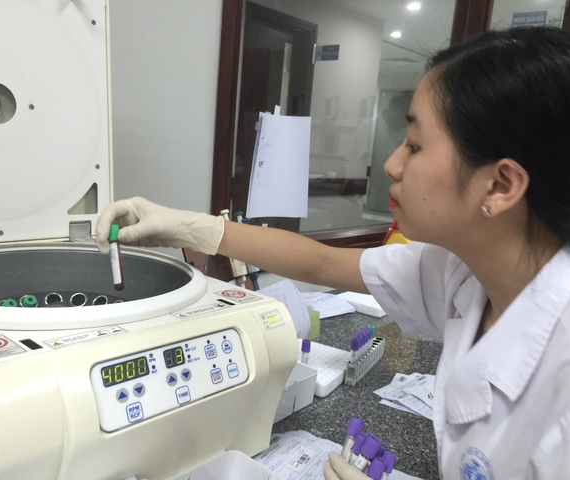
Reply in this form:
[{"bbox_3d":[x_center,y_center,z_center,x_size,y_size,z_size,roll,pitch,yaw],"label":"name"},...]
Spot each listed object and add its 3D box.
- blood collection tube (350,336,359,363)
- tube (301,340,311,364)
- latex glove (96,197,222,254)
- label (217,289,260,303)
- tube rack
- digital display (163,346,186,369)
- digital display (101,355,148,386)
[{"bbox_3d":[0.116,0.199,0.893,0.015,0.078,0.015,8,10,25],"label":"blood collection tube"},{"bbox_3d":[0.032,0.197,0.861,0.015,0.078,0.015,8,10,25],"label":"tube"},{"bbox_3d":[-0.157,-0.017,0.665,0.152,0.070,0.082,0,10,-24],"label":"latex glove"},{"bbox_3d":[-0.059,0.070,0.674,0.047,0.001,0.034,17,15,40],"label":"label"},{"bbox_3d":[0.146,0.215,0.963,0.019,0.036,0.172,8,10,25],"label":"tube rack"},{"bbox_3d":[-0.112,0.119,0.542,0.004,0.018,0.024,-21,-10,41],"label":"digital display"},{"bbox_3d":[-0.148,0.123,0.501,0.004,0.018,0.048,-21,-10,41],"label":"digital display"}]

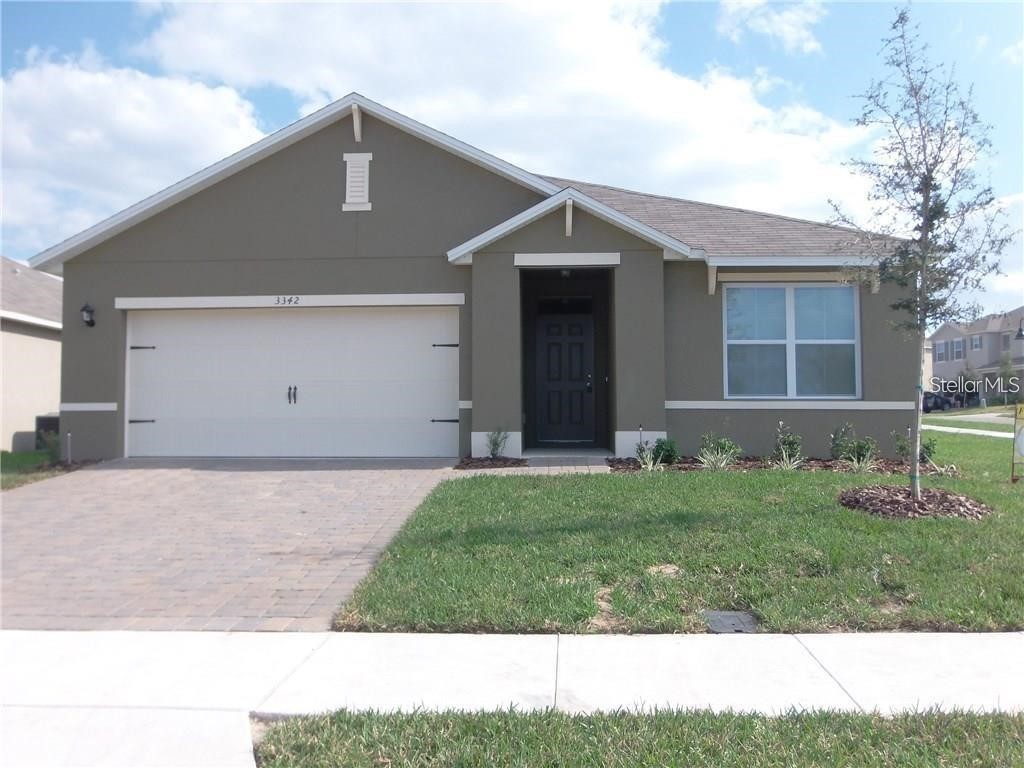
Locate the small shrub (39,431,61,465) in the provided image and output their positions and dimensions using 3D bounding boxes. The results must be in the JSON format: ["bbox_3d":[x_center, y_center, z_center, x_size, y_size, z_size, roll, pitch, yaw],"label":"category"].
[{"bbox_3d":[-6.705,0.908,11.150,0.319,0.468,0.340,0,-2,3],"label":"small shrub"}]

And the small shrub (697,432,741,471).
[{"bbox_3d":[2.685,0.862,10.000,0.572,0.464,0.520,0,-2,3],"label":"small shrub"}]

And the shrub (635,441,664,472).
[{"bbox_3d":[1.779,0.925,9.950,0.388,0.388,0.380,0,-2,3],"label":"shrub"}]

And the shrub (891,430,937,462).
[{"bbox_3d":[5.338,0.815,10.200,0.584,0.396,0.500,0,-2,3],"label":"shrub"}]

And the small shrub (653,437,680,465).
[{"bbox_3d":[2.049,0.870,10.200,0.371,0.347,0.370,0,-2,3],"label":"small shrub"}]

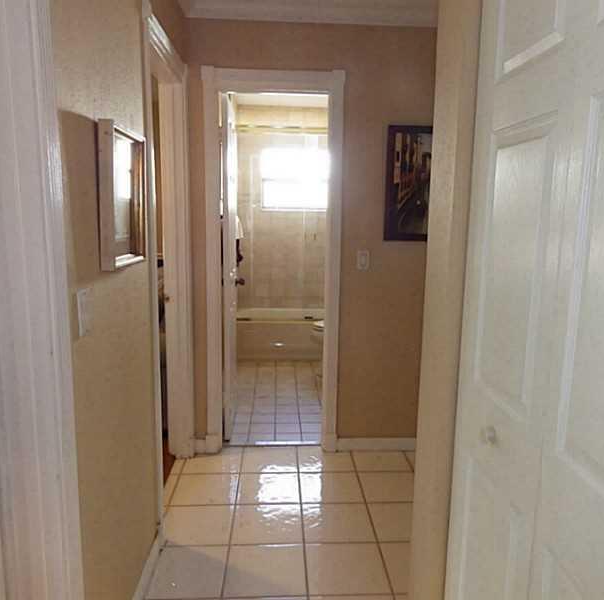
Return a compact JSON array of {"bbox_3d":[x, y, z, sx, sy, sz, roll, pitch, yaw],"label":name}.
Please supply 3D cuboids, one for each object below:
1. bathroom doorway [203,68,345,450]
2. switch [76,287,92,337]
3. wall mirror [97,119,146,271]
[{"bbox_3d":[-0.164,-0.172,2.906,0.757,2.147,0.137,0,8,-3],"label":"bathroom doorway"},{"bbox_3d":[-0.551,0.027,1.304,0.012,0.122,0.090,0,8,-3],"label":"switch"},{"bbox_3d":[-0.542,-0.314,1.560,0.045,0.400,0.340,0,9,-3],"label":"wall mirror"}]

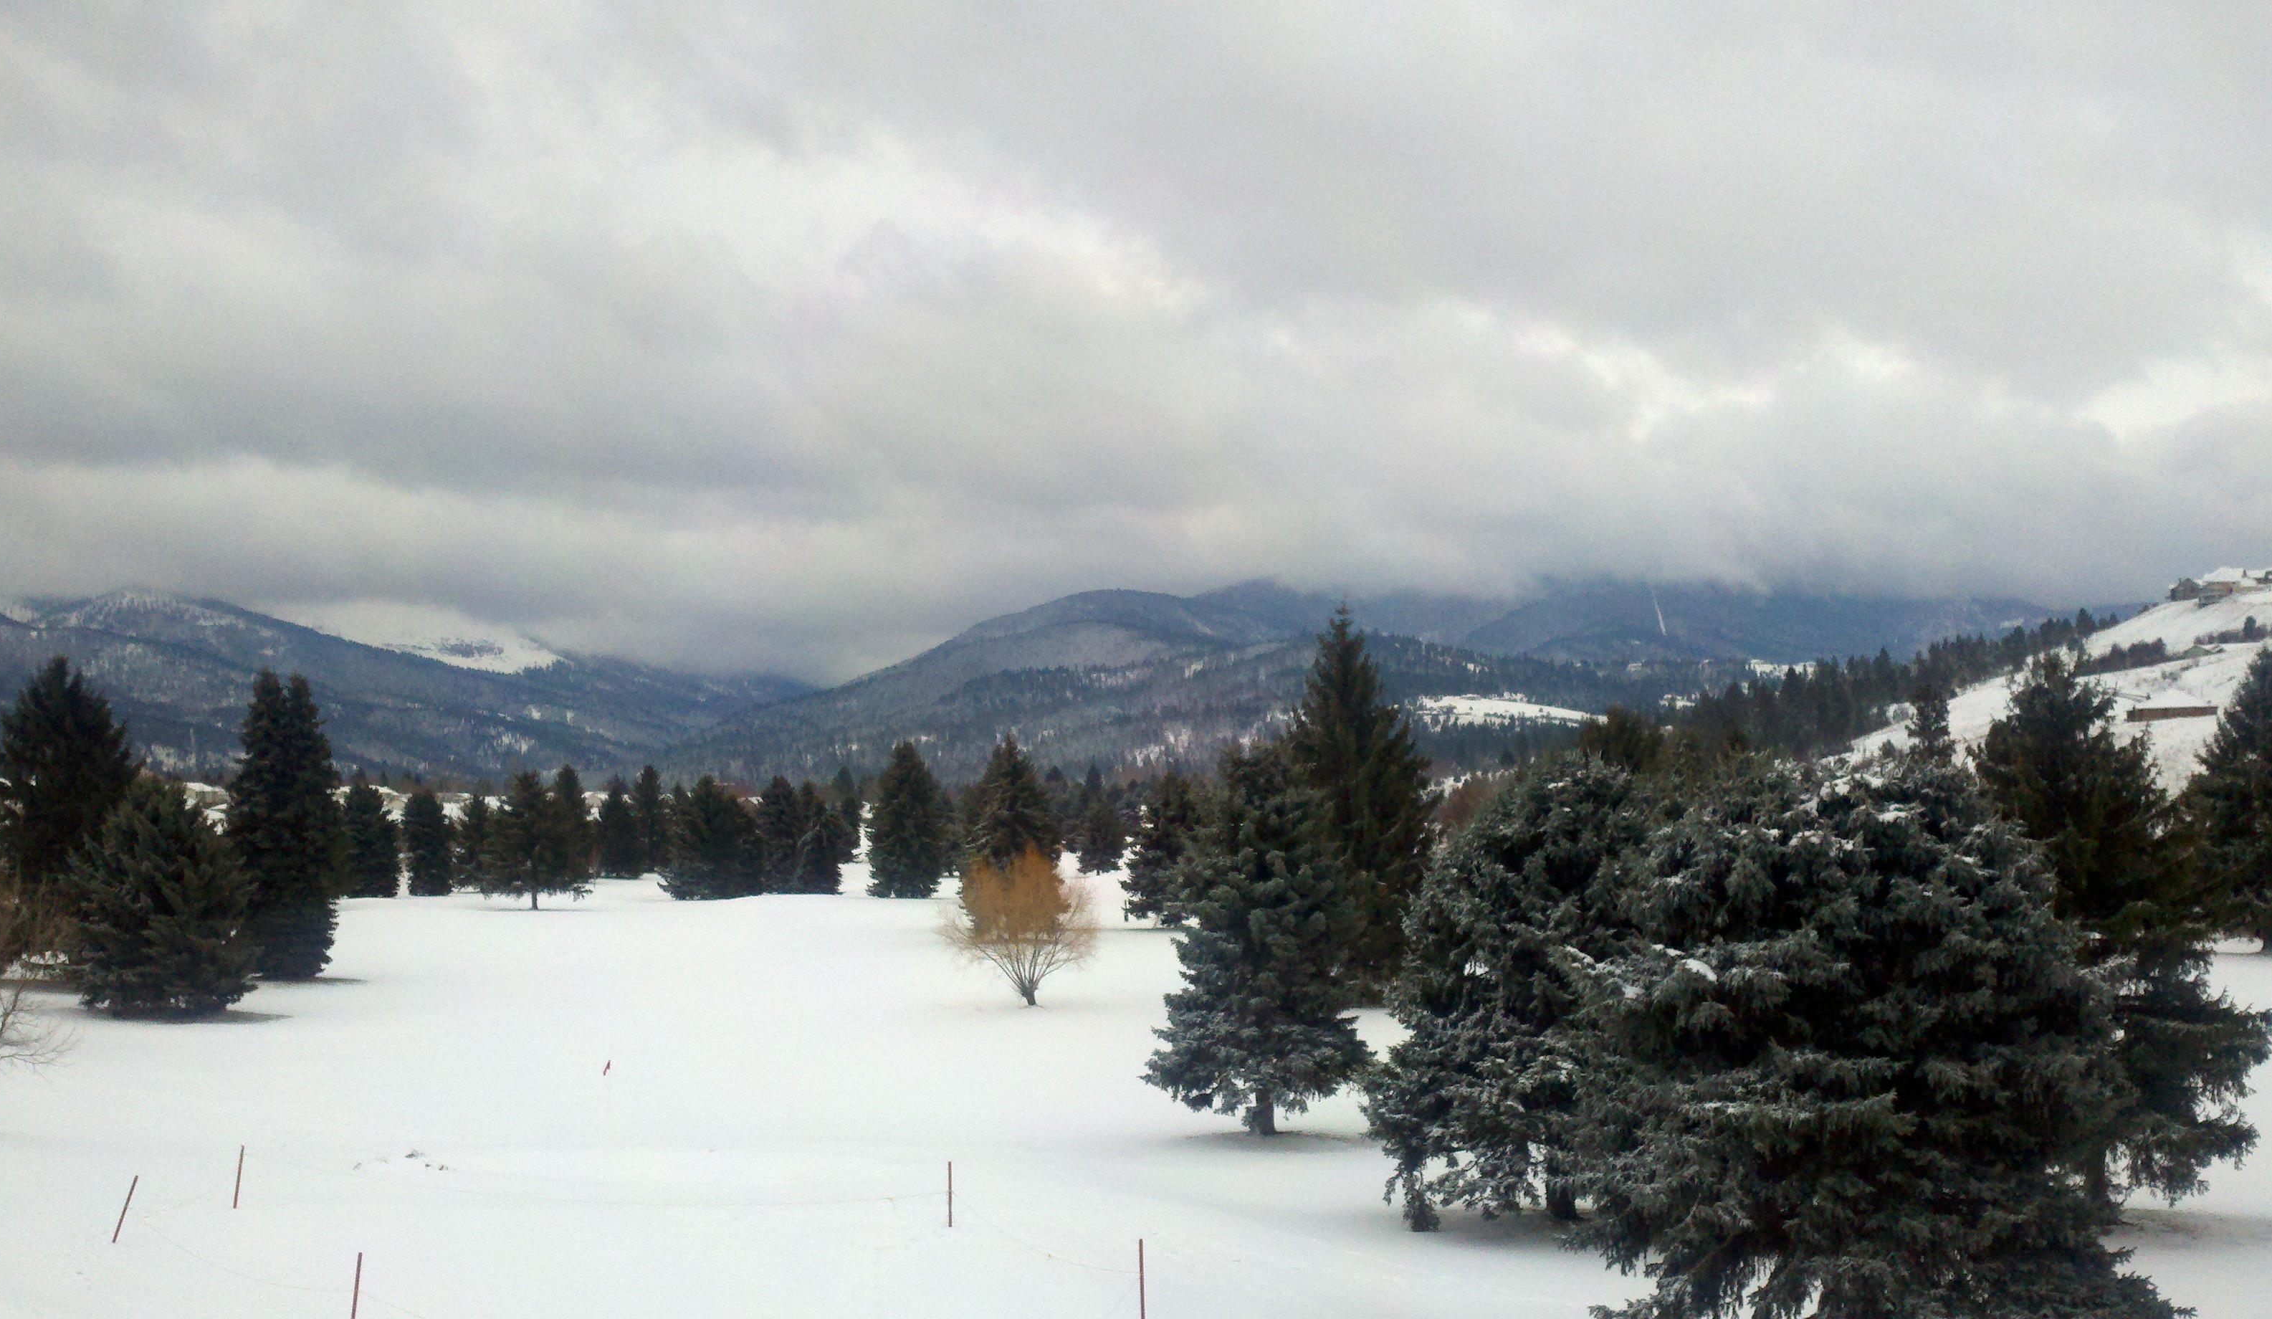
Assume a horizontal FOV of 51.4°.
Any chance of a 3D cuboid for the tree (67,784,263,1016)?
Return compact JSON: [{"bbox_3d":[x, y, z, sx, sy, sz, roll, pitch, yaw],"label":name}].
[{"bbox_3d":[-33.988,8.206,82.734,6.560,8.140,6.560,0,-3,0],"label":"tree"}]

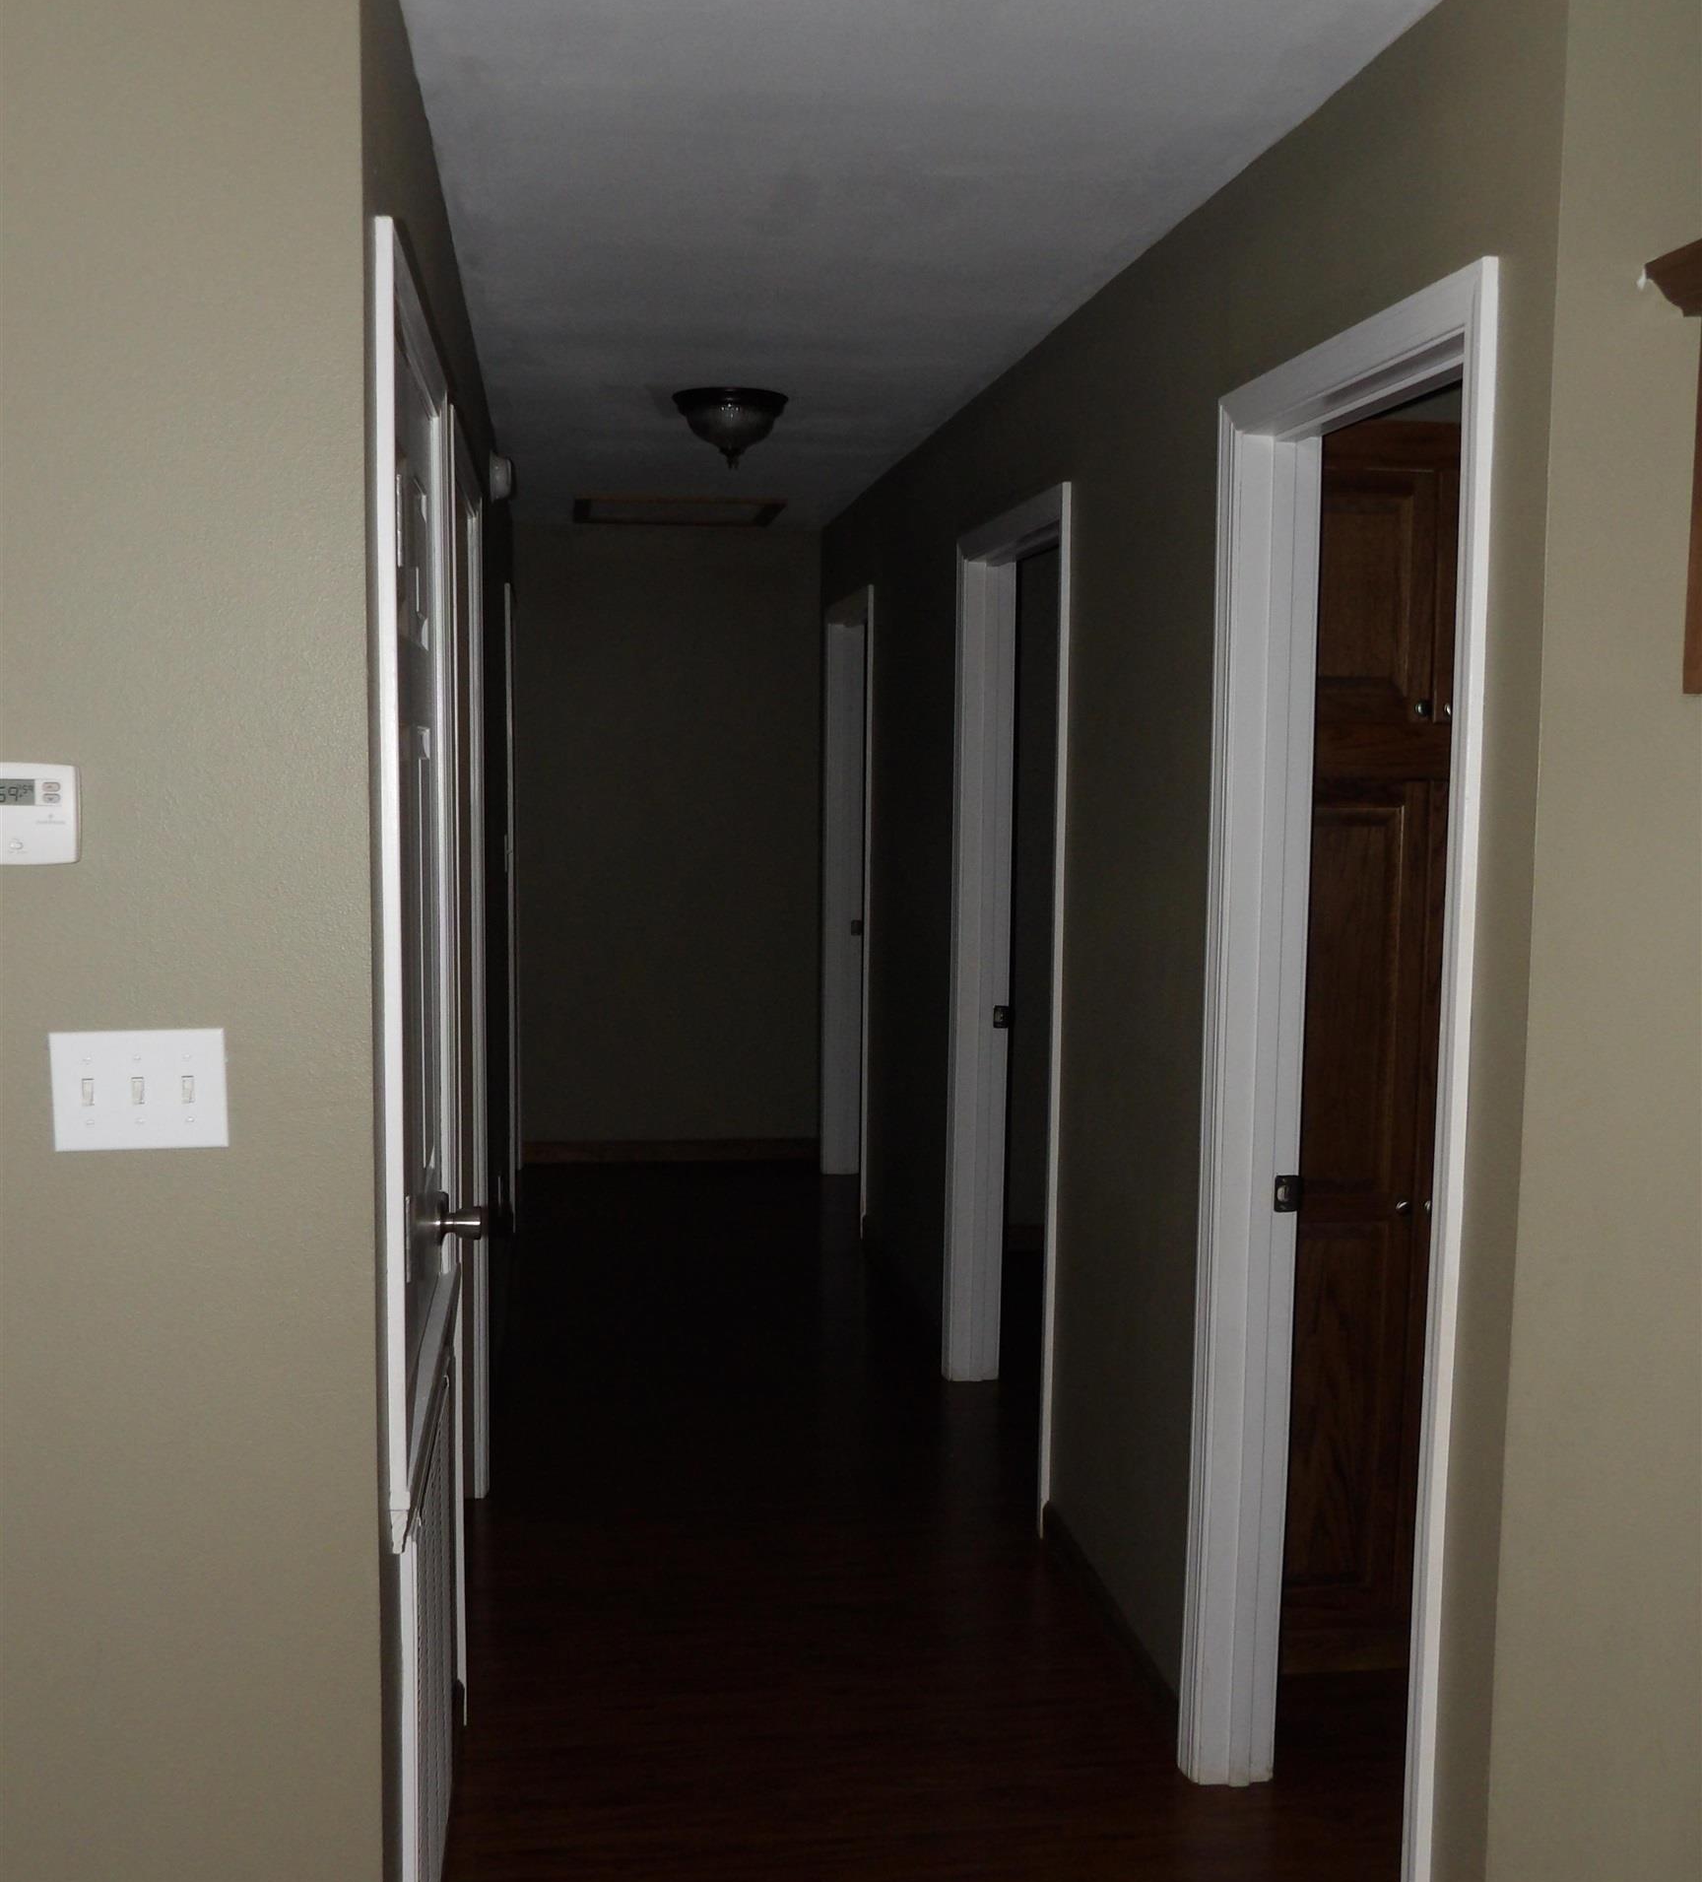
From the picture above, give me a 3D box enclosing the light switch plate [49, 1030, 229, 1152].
[{"bbox_3d":[-0.680,0.144,1.755,0.162,0.115,0.012,0,6,-9],"label":"light switch plate"}]

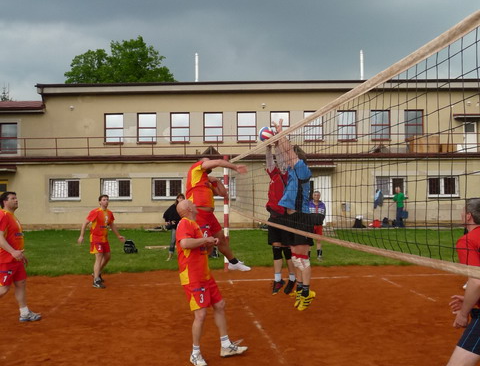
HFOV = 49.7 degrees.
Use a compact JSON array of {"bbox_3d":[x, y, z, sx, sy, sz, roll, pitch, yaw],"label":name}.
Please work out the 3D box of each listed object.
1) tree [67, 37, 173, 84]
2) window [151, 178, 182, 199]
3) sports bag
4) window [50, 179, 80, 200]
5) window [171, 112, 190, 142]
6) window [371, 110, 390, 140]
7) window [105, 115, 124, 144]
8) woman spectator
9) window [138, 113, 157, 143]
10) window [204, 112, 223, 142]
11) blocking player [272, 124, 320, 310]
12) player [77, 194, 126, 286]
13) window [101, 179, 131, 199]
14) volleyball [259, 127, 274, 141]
[{"bbox_3d":[-10.241,-4.877,44.000,10.000,14.980,10.000,0,-1,0],"label":"tree"},{"bbox_3d":[-3.256,0.271,23.350,1.380,0.970,0.150,0,-1,2],"label":"window"},{"bbox_3d":[-3.300,1.923,15.600,0.410,0.410,0.280,0,-2,-14],"label":"sports bag"},{"bbox_3d":[-8.014,0.317,23.776,1.396,0.974,0.150,0,-2,1],"label":"window"},{"bbox_3d":[-3.046,-2.815,26.500,1.000,1.500,0.150,0,-1,2],"label":"window"},{"bbox_3d":[7.110,-2.920,26.244,0.989,1.531,0.150,0,-2,1],"label":"window"},{"bbox_3d":[-6.426,-2.786,26.541,0.989,1.553,0.150,0,-2,1],"label":"window"},{"bbox_3d":[-1.670,1.105,13.000,0.650,1.670,0.600,0,-1,11],"label":"woman spectator"},{"bbox_3d":[-4.736,-2.803,26.504,0.983,1.561,0.150,0,-2,1],"label":"window"},{"bbox_3d":[-1.354,-2.825,26.450,1.000,1.500,0.150,0,-1,2],"label":"window"},{"bbox_3d":[0.697,0.408,6.500,0.650,2.380,0.600,0,-1,-22],"label":"blocking player"},{"bbox_3d":[-2.729,1.133,10.200,0.620,1.800,0.720,-2,-2,38],"label":"player"},{"bbox_3d":[-5.614,0.307,23.400,1.380,0.950,0.150,0,-1,2],"label":"window"},{"bbox_3d":[0.362,-0.653,7.000,0.210,0.210,0.210,0,-1,0],"label":"volleyball"}]

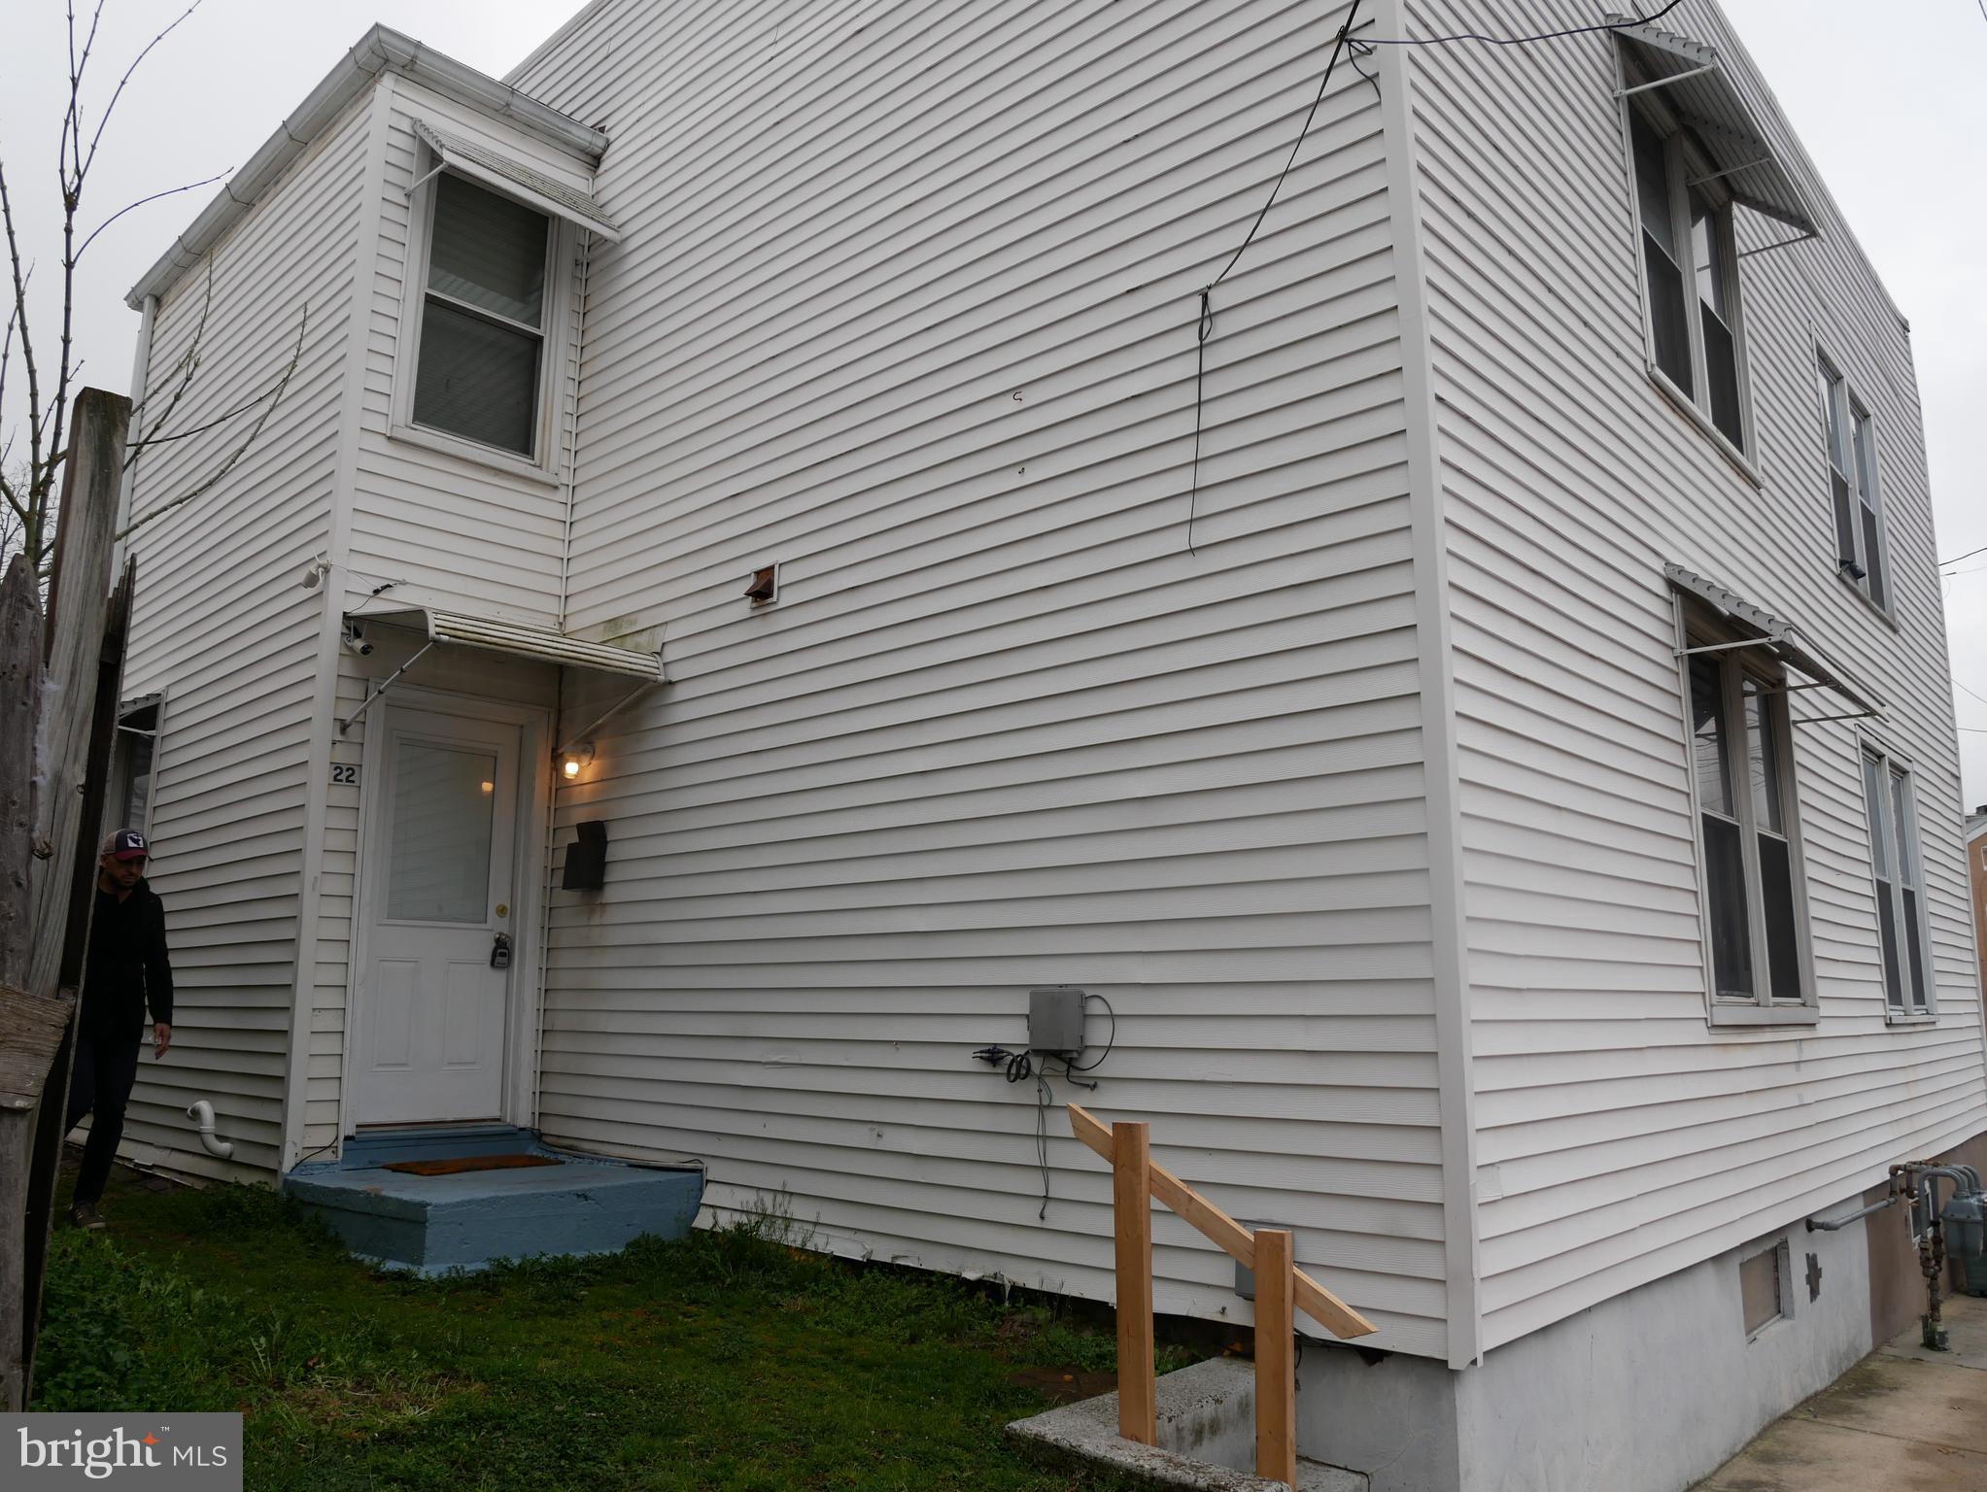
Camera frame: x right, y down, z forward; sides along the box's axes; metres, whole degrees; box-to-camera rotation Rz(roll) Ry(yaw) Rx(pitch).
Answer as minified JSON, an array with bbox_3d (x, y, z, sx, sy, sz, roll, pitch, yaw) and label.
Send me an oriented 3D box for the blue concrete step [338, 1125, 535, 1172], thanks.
[{"bbox_3d":[-2.630,1.902,6.586,0.180,0.145,0.965,-9,-14,42],"label":"blue concrete step"}]

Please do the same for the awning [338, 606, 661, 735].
[{"bbox_3d":[-2.347,-0.343,6.626,0.940,0.580,1.160,-9,-14,42],"label":"awning"}]

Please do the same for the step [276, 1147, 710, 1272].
[{"bbox_3d":[-2.202,1.997,6.044,1.370,0.245,1.270,-9,-14,42],"label":"step"}]

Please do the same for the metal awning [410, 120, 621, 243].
[{"bbox_3d":[-2.516,-2.996,7.344,0.370,0.440,1.025,-9,-14,42],"label":"metal awning"}]

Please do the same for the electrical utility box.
[{"bbox_3d":[0.220,0.956,4.736,0.165,0.235,0.100,-9,-14,42],"label":"electrical utility box"}]

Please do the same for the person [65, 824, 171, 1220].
[{"bbox_3d":[-4.059,1.294,6.341,0.520,1.760,0.550,-7,-13,35],"label":"person"}]

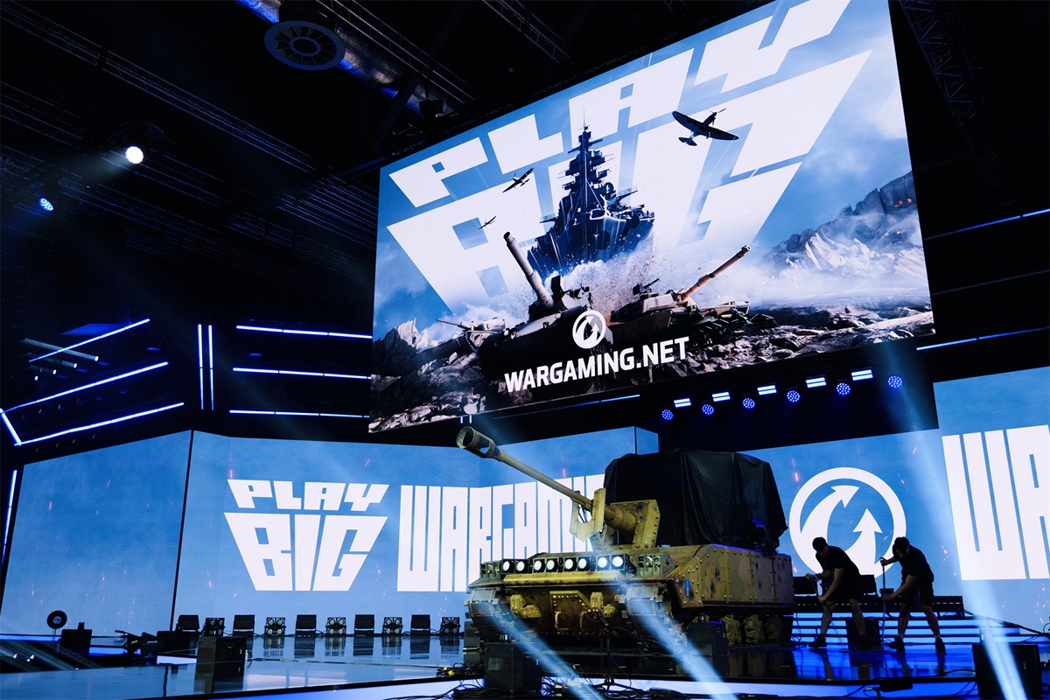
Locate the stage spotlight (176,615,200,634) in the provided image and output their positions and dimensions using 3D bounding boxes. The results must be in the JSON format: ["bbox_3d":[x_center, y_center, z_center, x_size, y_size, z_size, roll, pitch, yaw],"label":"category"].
[{"bbox_3d":[-6.743,5.514,16.930,0.420,0.400,0.270,13,-21,-36],"label":"stage spotlight"}]

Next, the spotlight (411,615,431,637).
[{"bbox_3d":[-2.248,5.951,18.261,0.420,0.420,0.270,4,-17,-14],"label":"spotlight"}]

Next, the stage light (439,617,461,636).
[{"bbox_3d":[-1.430,5.304,16.200,0.370,0.340,0.200,4,-17,-13],"label":"stage light"}]

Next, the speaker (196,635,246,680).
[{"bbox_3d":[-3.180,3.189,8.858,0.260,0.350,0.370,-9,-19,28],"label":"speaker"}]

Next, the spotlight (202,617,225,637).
[{"bbox_3d":[-5.267,4.690,14.300,0.340,0.320,0.200,10,-19,-31],"label":"spotlight"}]

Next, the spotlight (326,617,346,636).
[{"bbox_3d":[-3.964,5.816,17.779,0.410,0.390,0.240,4,-17,-14],"label":"spotlight"}]

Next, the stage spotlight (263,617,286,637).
[{"bbox_3d":[-4.374,4.846,14.800,0.370,0.320,0.200,4,-17,-14],"label":"stage spotlight"}]

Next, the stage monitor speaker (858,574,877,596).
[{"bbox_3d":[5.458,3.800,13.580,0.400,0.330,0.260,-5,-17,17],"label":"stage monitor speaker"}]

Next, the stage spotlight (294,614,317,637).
[{"bbox_3d":[-3.887,4.904,15.000,0.350,0.375,0.280,4,-17,-14],"label":"stage spotlight"}]

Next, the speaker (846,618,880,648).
[{"bbox_3d":[4.313,3.623,10.800,0.320,0.360,0.320,-14,-21,39],"label":"speaker"}]

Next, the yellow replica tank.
[{"bbox_3d":[1.063,2.413,10.887,2.852,2.740,6.190,-11,-20,32],"label":"yellow replica tank"}]

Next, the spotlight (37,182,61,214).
[{"bbox_3d":[-7.310,-2.354,13.000,0.310,0.410,0.280,-13,-21,36],"label":"spotlight"}]

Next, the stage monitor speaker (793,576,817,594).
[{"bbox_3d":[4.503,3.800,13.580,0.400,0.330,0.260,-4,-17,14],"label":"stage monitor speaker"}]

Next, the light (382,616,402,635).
[{"bbox_3d":[-2.461,5.141,15.700,0.370,0.330,0.200,4,-17,-13],"label":"light"}]

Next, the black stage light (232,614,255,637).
[{"bbox_3d":[-5.748,5.649,17.307,0.420,0.420,0.270,4,-17,-14],"label":"black stage light"}]

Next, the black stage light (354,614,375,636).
[{"bbox_3d":[-3.403,5.863,17.974,0.420,0.420,0.270,4,-17,-14],"label":"black stage light"}]

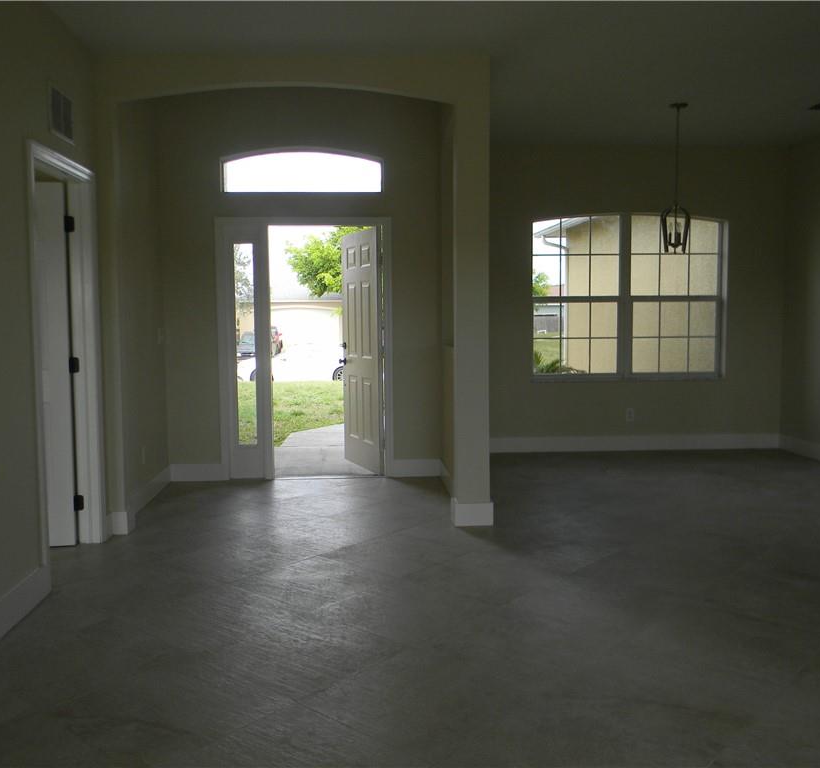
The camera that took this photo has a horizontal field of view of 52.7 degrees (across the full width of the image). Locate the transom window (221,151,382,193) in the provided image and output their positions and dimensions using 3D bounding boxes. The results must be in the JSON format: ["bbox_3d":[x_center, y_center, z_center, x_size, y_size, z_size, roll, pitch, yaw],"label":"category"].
[{"bbox_3d":[-0.850,-1.679,6.577,1.271,0.346,0.110,-1,5,-4],"label":"transom window"}]

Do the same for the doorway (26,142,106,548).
[{"bbox_3d":[-1.821,-0.090,4.312,0.140,2.114,0.998,-1,5,-4],"label":"doorway"}]

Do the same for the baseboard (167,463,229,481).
[{"bbox_3d":[-1.697,0.711,6.663,0.449,0.137,0.020,-1,5,-4],"label":"baseboard"}]

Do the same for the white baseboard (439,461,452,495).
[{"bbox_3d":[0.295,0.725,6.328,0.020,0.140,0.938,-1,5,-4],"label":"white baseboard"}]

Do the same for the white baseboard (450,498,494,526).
[{"bbox_3d":[0.390,0.813,5.237,0.243,0.140,0.130,-1,5,-4],"label":"white baseboard"}]

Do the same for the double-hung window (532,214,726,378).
[{"bbox_3d":[2.099,-0.833,7.968,1.901,1.570,0.100,-1,5,-4],"label":"double-hung window"}]

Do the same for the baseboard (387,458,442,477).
[{"bbox_3d":[0.039,0.688,6.788,0.437,0.141,0.020,-1,5,-4],"label":"baseboard"}]

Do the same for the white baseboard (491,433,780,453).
[{"bbox_3d":[2.018,0.574,8.035,3.243,0.145,0.020,-1,5,-4],"label":"white baseboard"}]

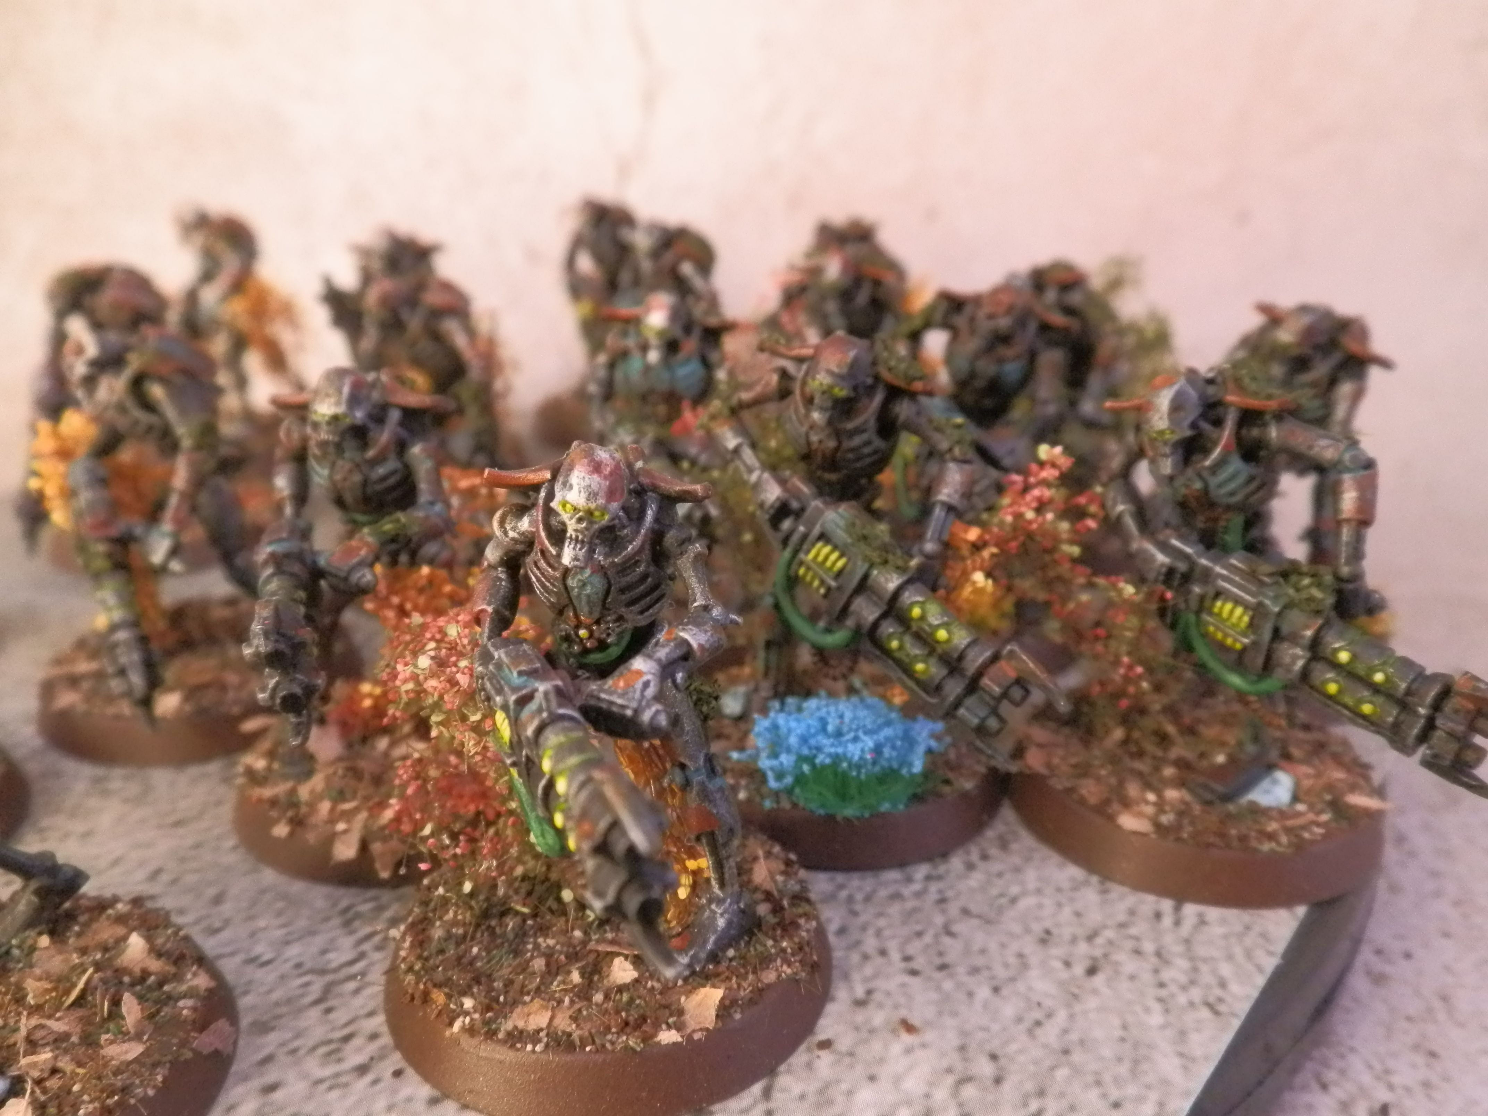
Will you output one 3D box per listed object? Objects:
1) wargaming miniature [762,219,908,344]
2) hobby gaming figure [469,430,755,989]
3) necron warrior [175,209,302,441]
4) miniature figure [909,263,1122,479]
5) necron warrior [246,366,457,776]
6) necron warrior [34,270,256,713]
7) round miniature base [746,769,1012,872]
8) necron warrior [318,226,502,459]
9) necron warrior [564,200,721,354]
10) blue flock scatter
[{"bbox_3d":[0.011,-0.020,0.148,0.018,0.038,0.020,2,22,6],"label":"wargaming miniature"},{"bbox_3d":[-0.008,0.010,0.075,0.018,0.036,0.023,-2,22,-3],"label":"hobby gaming figure"},{"bbox_3d":[-0.085,-0.039,0.198,0.021,0.036,0.018,-16,26,-34],"label":"necron warrior"},{"bbox_3d":[0.028,-0.011,0.126,0.020,0.036,0.021,3,22,8],"label":"miniature figure"},{"bbox_3d":[-0.031,0.002,0.096,0.018,0.035,0.023,-3,22,-5],"label":"necron warrior"},{"bbox_3d":[-0.057,-0.006,0.116,0.020,0.036,0.025,3,22,7],"label":"necron warrior"},{"bbox_3d":[0.008,0.017,0.111,0.032,0.004,0.032,0,22,0],"label":"round miniature base"},{"bbox_3d":[-0.045,-0.024,0.159,0.020,0.037,0.021,-3,22,-5],"label":"necron warrior"},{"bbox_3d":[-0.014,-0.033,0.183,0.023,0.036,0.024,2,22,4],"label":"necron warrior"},{"bbox_3d":[0.009,0.016,0.100,0.017,0.006,0.011,0,22,0],"label":"blue flock scatter"}]

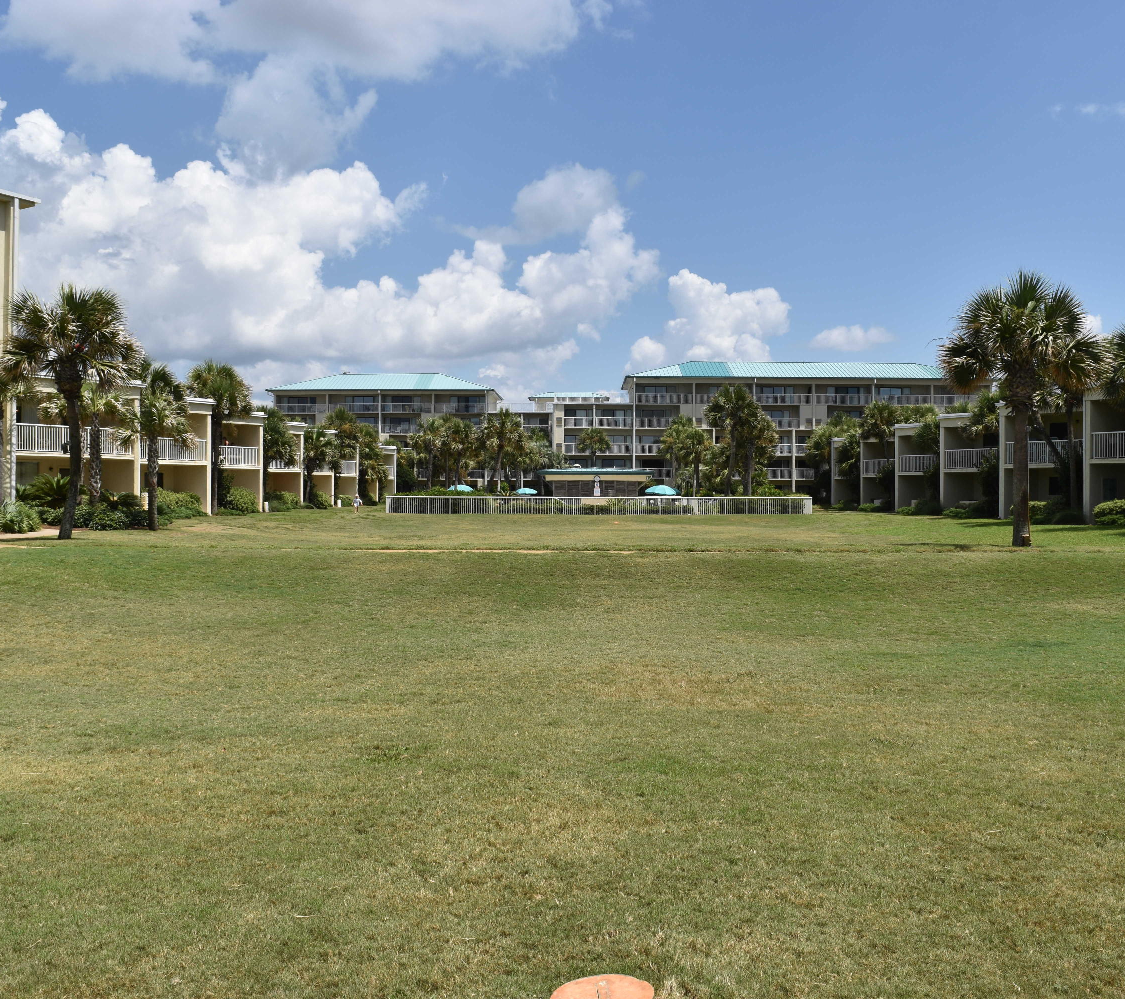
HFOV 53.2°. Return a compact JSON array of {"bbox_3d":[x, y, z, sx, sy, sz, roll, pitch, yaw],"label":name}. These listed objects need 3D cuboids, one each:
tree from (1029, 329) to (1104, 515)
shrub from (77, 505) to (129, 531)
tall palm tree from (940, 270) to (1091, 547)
[{"bbox_3d":[20.650,-3.080,46.000,3.100,7.930,3.100,0,0,0],"label":"tree"},{"bbox_3d":[-15.660,0.620,38.300,1.750,0.840,1.500,0,0,0],"label":"shrub"},{"bbox_3d":[11.290,-2.260,28.000,3.750,6.920,3.750,0,0,0],"label":"tall palm tree"}]

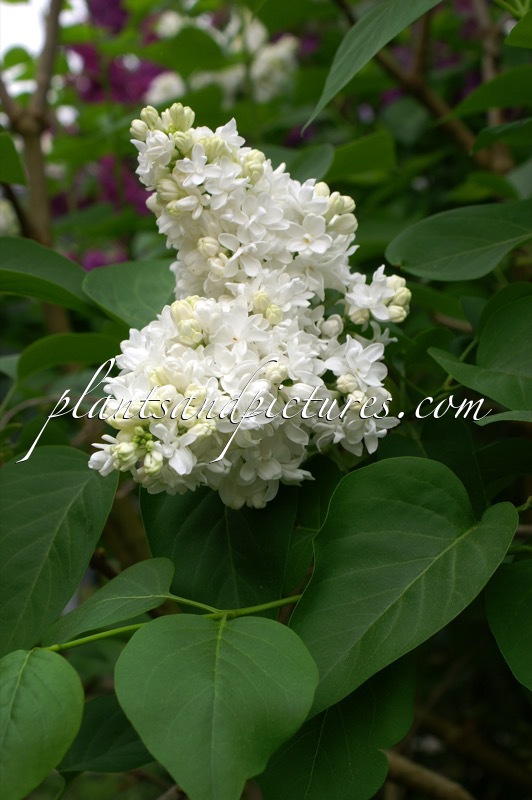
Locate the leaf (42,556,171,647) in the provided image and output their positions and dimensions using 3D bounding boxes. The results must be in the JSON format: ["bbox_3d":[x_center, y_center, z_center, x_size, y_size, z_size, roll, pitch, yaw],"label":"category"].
[{"bbox_3d":[-0.064,0.082,0.600,0.062,0.016,0.042,-29,34,0],"label":"leaf"}]

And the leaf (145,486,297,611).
[{"bbox_3d":[-0.018,0.063,0.640,0.070,0.095,0.020,-4,-21,-5],"label":"leaf"}]

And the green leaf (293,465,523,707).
[{"bbox_3d":[0.042,0.075,0.585,0.068,0.122,0.022,38,-14,27],"label":"green leaf"}]

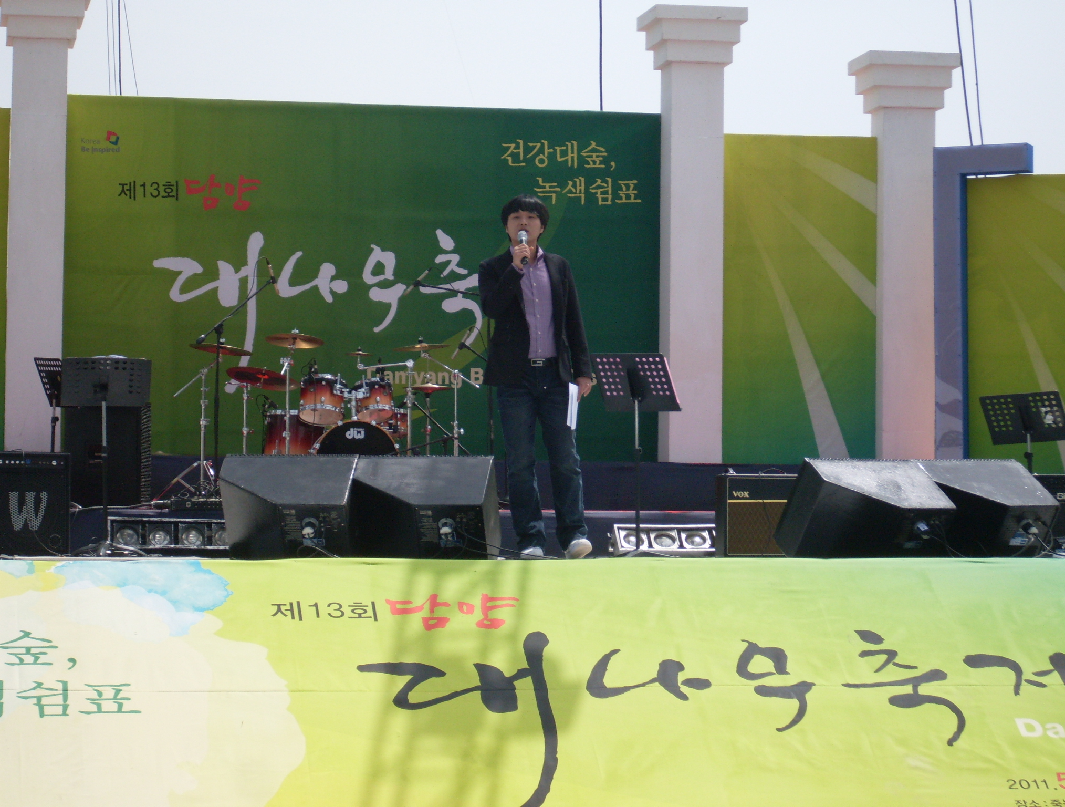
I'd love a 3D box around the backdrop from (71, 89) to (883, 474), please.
[{"bbox_3d":[-0.400,-0.895,26.300,6.150,2.680,0.150,1,-2,-9],"label":"backdrop"}]

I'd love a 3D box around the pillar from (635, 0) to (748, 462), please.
[{"bbox_3d":[1.200,-1.235,26.500,0.690,3.400,0.690,1,-2,-9],"label":"pillar"}]

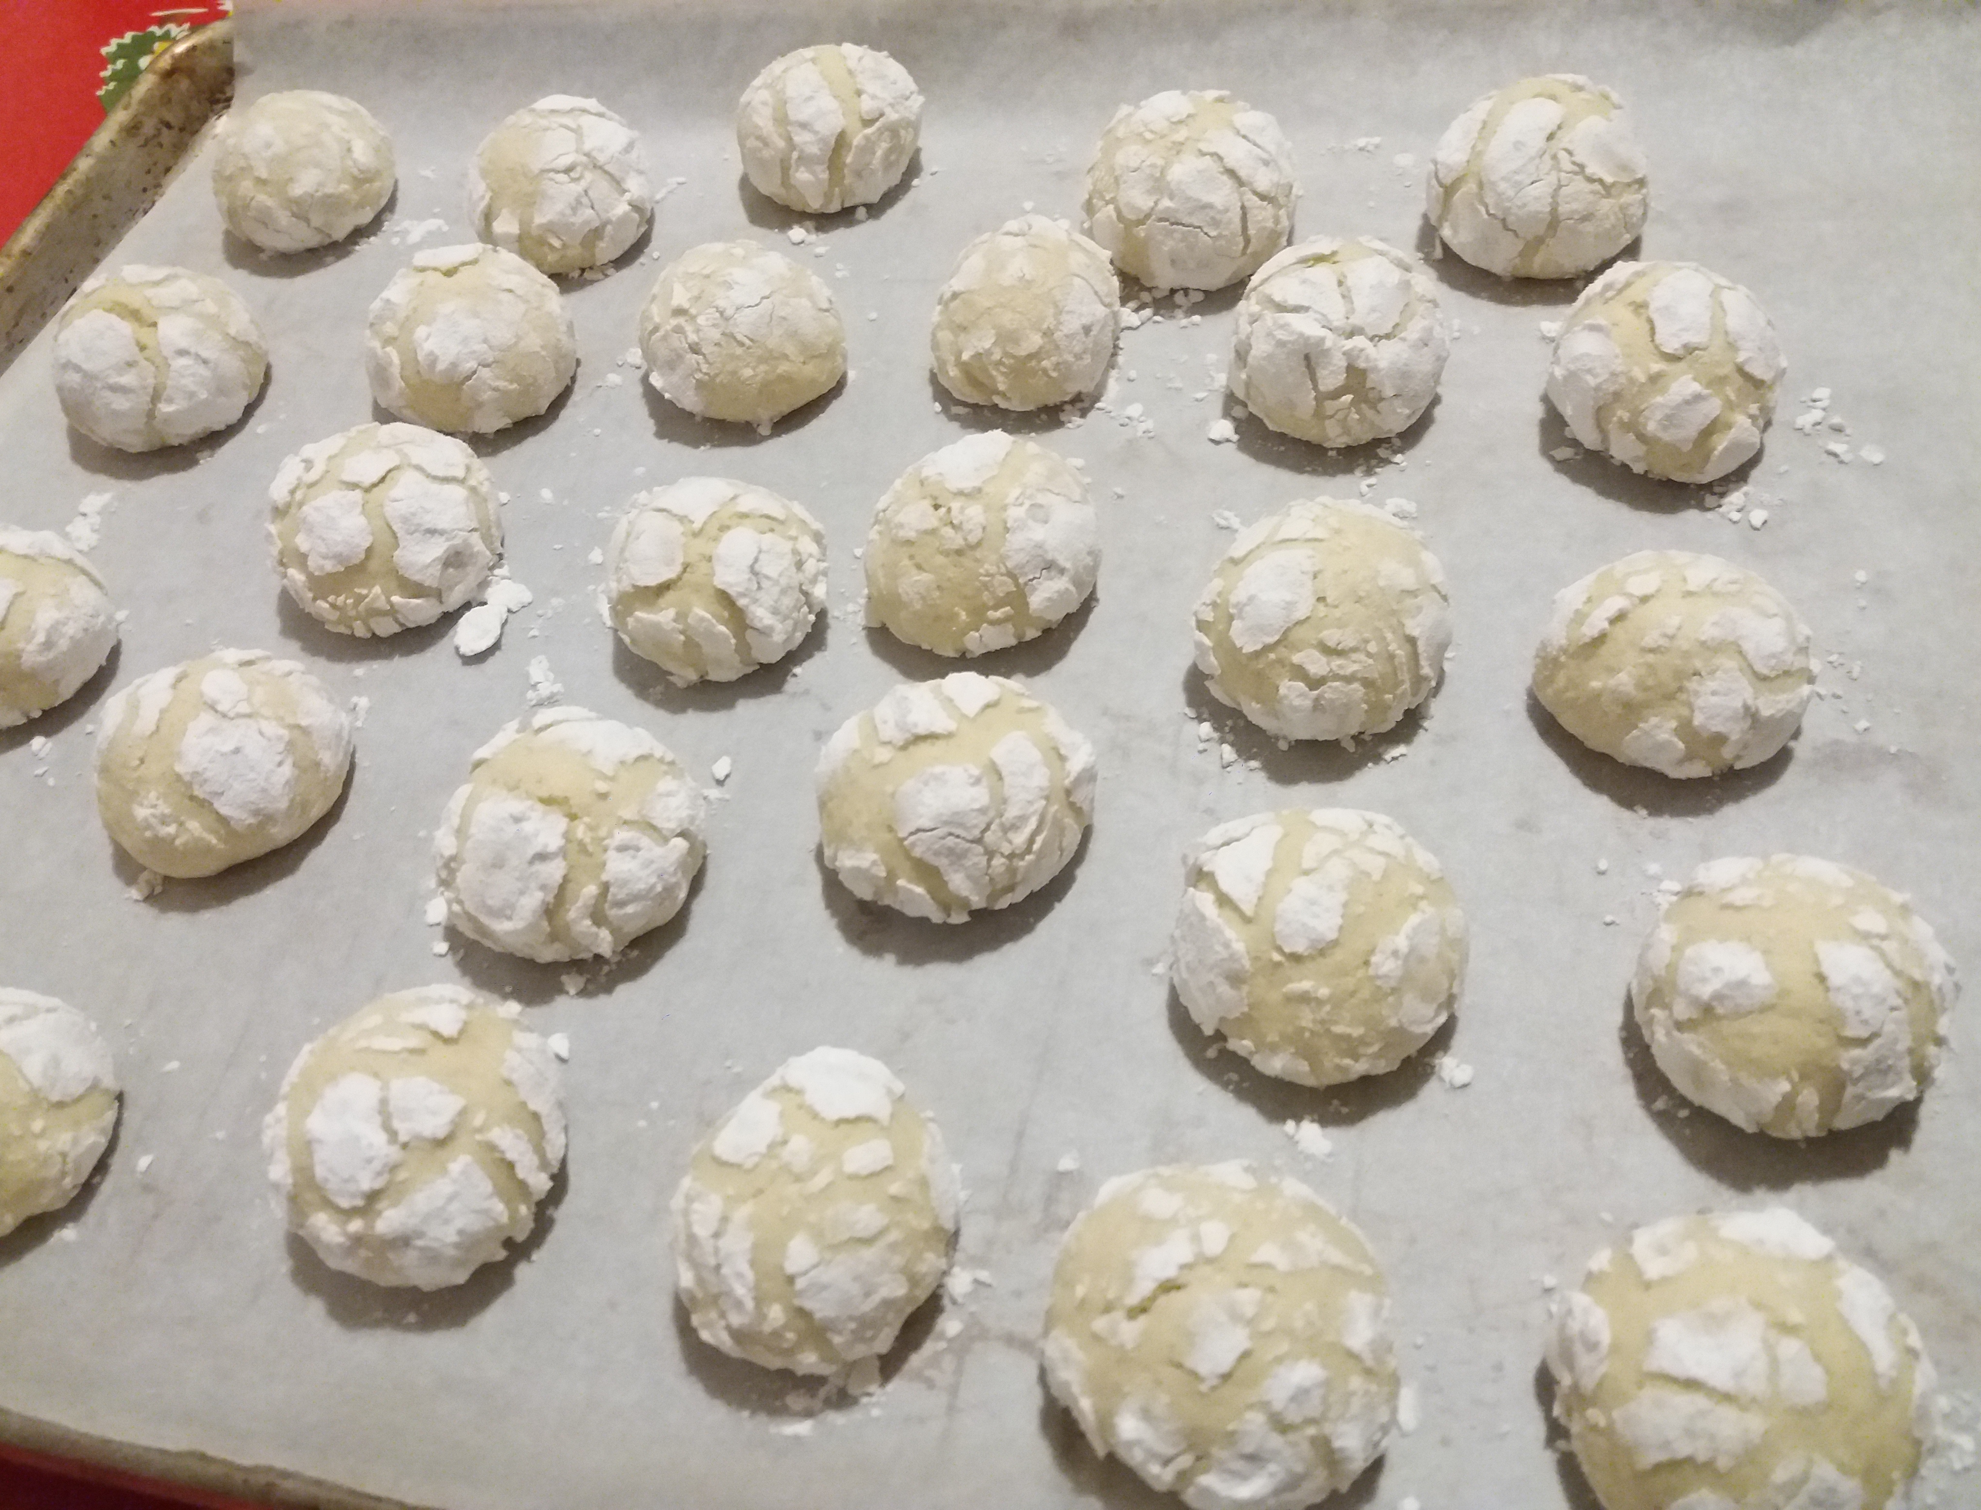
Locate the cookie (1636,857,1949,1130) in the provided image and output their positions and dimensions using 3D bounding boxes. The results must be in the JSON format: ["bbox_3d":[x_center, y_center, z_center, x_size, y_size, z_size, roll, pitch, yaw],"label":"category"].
[{"bbox_3d":[0.111,0.032,0.226,0.041,0.030,0.040,-4,53,5],"label":"cookie"}]

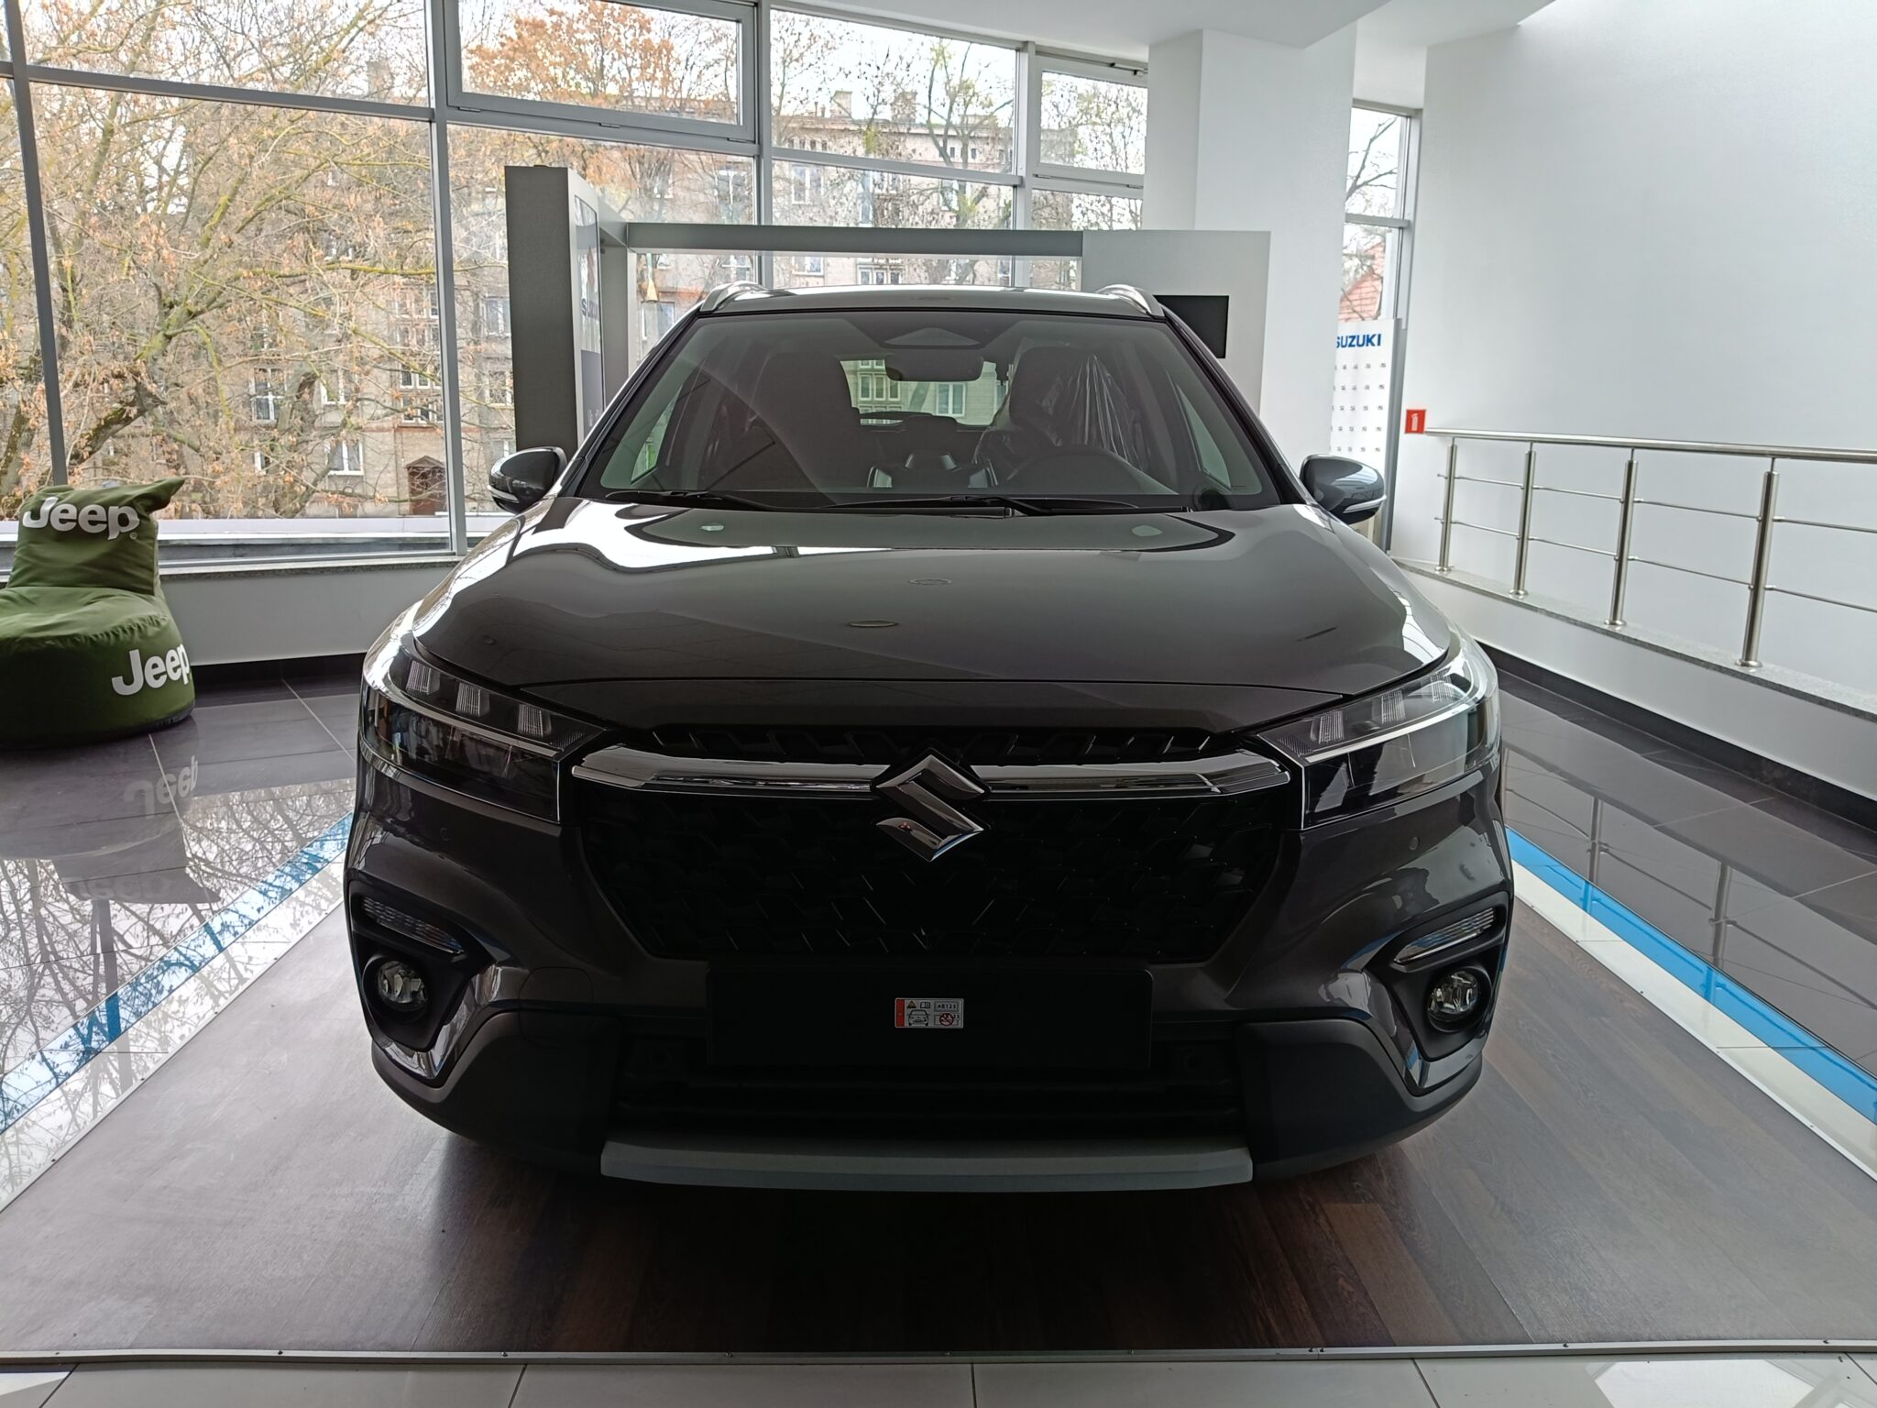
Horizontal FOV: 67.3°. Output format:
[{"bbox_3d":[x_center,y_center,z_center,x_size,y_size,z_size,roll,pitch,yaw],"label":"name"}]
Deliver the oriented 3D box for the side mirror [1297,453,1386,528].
[{"bbox_3d":[0.909,-0.483,3.190,0.210,0.160,0.140,1,11,0],"label":"side mirror"}]

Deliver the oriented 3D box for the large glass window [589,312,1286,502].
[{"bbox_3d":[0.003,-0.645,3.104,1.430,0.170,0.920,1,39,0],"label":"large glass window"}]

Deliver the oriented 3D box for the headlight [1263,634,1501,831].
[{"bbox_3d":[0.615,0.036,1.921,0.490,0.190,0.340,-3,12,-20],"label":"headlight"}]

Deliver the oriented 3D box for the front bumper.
[{"bbox_3d":[-0.007,0.328,1.924,1.720,0.455,0.520,1,11,0],"label":"front bumper"}]

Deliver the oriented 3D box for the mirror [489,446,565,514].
[{"bbox_3d":[-0.916,-0.506,3.190,0.210,0.160,0.140,1,11,0],"label":"mirror"}]

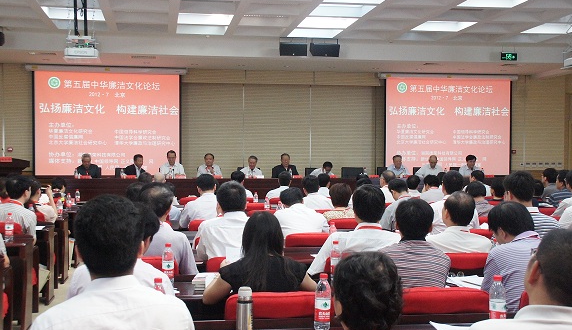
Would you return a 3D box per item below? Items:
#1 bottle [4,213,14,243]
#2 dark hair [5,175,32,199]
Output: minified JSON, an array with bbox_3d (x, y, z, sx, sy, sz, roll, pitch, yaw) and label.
[{"bbox_3d":[-2.226,0.509,5.750,0.066,0.233,0.066,0,0,-9],"label":"bottle"},{"bbox_3d":[-2.495,0.209,6.650,0.190,0.220,0.230,0,1,10],"label":"dark hair"}]

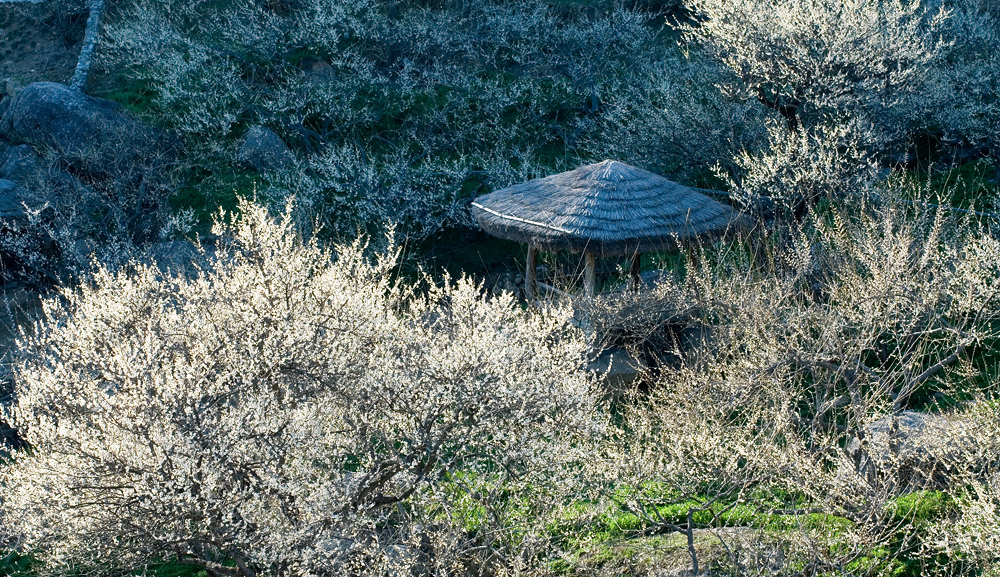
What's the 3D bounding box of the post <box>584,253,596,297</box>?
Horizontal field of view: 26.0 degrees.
[{"bbox_3d":[1.600,0.104,38.336,0.200,1.600,0.200,0,15,0],"label":"post"}]

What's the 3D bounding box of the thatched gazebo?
[{"bbox_3d":[2.019,-0.910,39.636,4.980,2.910,4.980,0,15,0],"label":"thatched gazebo"}]

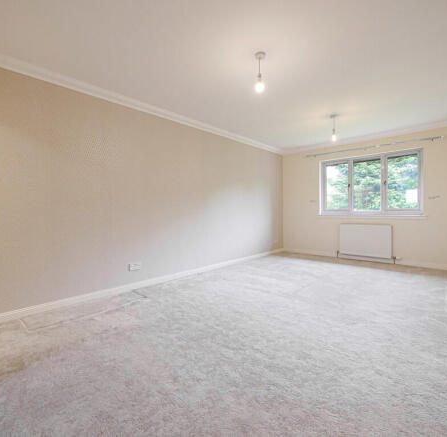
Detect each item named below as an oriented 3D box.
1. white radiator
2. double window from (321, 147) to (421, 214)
[{"bbox_3d":[2.736,0.435,4.564,0.892,0.638,0.110,0,2,44],"label":"white radiator"},{"bbox_3d":[2.804,-0.647,4.637,1.735,1.151,0.130,0,2,44],"label":"double window"}]

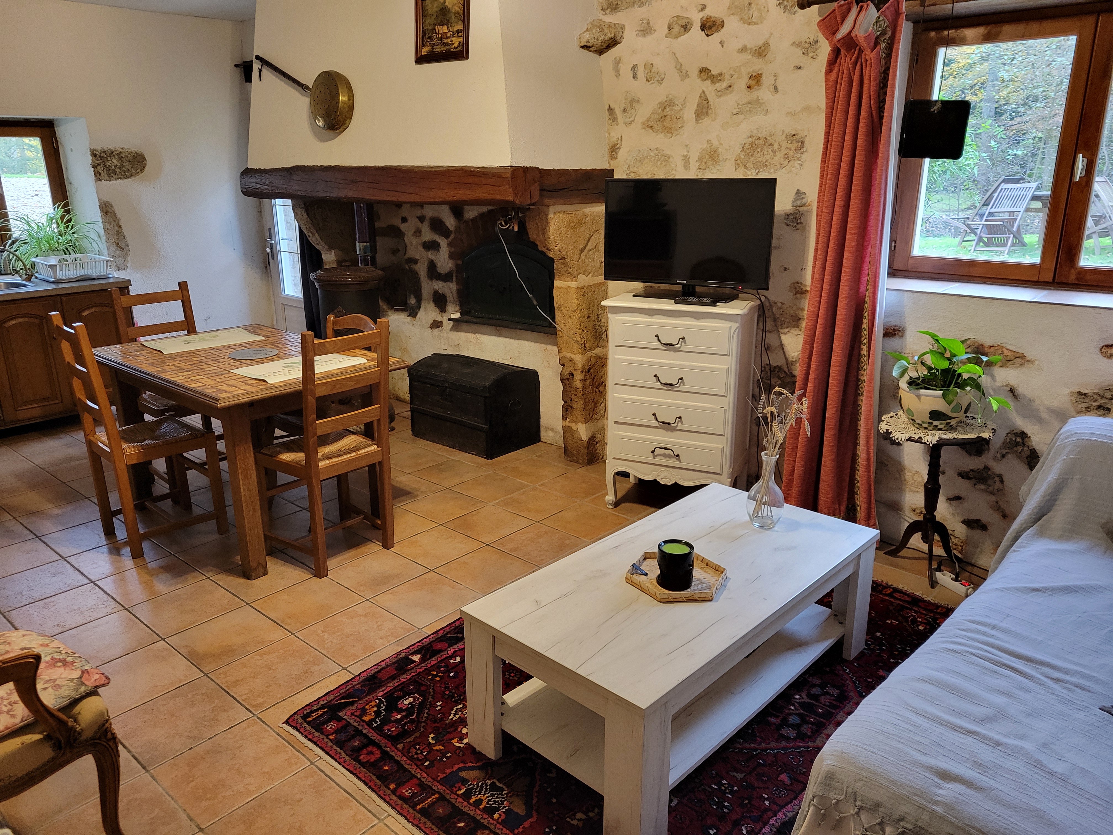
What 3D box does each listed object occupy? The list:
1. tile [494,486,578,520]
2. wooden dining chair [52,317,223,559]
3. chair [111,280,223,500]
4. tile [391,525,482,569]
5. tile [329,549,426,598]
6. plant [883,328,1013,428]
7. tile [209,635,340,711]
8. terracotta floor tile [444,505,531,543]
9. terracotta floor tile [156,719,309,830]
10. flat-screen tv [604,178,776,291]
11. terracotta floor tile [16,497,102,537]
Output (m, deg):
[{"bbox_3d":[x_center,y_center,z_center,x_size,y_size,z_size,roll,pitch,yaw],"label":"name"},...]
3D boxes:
[{"bbox_3d":[-0.095,0.407,3.947,0.292,0.010,0.292,15,23,40],"label":"tile"},{"bbox_3d":[-1.714,0.042,3.454,0.415,0.973,0.448,16,23,42],"label":"wooden dining chair"},{"bbox_3d":[-1.833,-0.140,4.092,0.435,0.982,0.415,14,23,40],"label":"chair"},{"bbox_3d":[-0.503,0.546,3.516,0.292,0.010,0.292,15,23,40],"label":"tile"},{"bbox_3d":[-0.708,0.616,3.299,0.292,0.010,0.292,15,23,40],"label":"tile"},{"bbox_3d":[1.432,-0.135,3.052,0.420,0.340,0.350,14,23,40],"label":"plant"},{"bbox_3d":[-0.882,0.805,2.627,0.296,0.010,0.296,15,23,40],"label":"tile"},{"bbox_3d":[-0.299,0.477,3.723,0.300,0.010,0.300,14,23,40],"label":"terracotta floor tile"},{"bbox_3d":[-0.876,0.945,2.251,0.292,0.010,0.292,15,23,40],"label":"terracotta floor tile"},{"bbox_3d":[0.568,-0.804,3.625,0.757,0.449,0.060,8,19,27],"label":"flat-screen tv"},{"bbox_3d":[-2.232,0.455,3.793,0.296,0.010,0.296,15,23,40],"label":"terracotta floor tile"}]

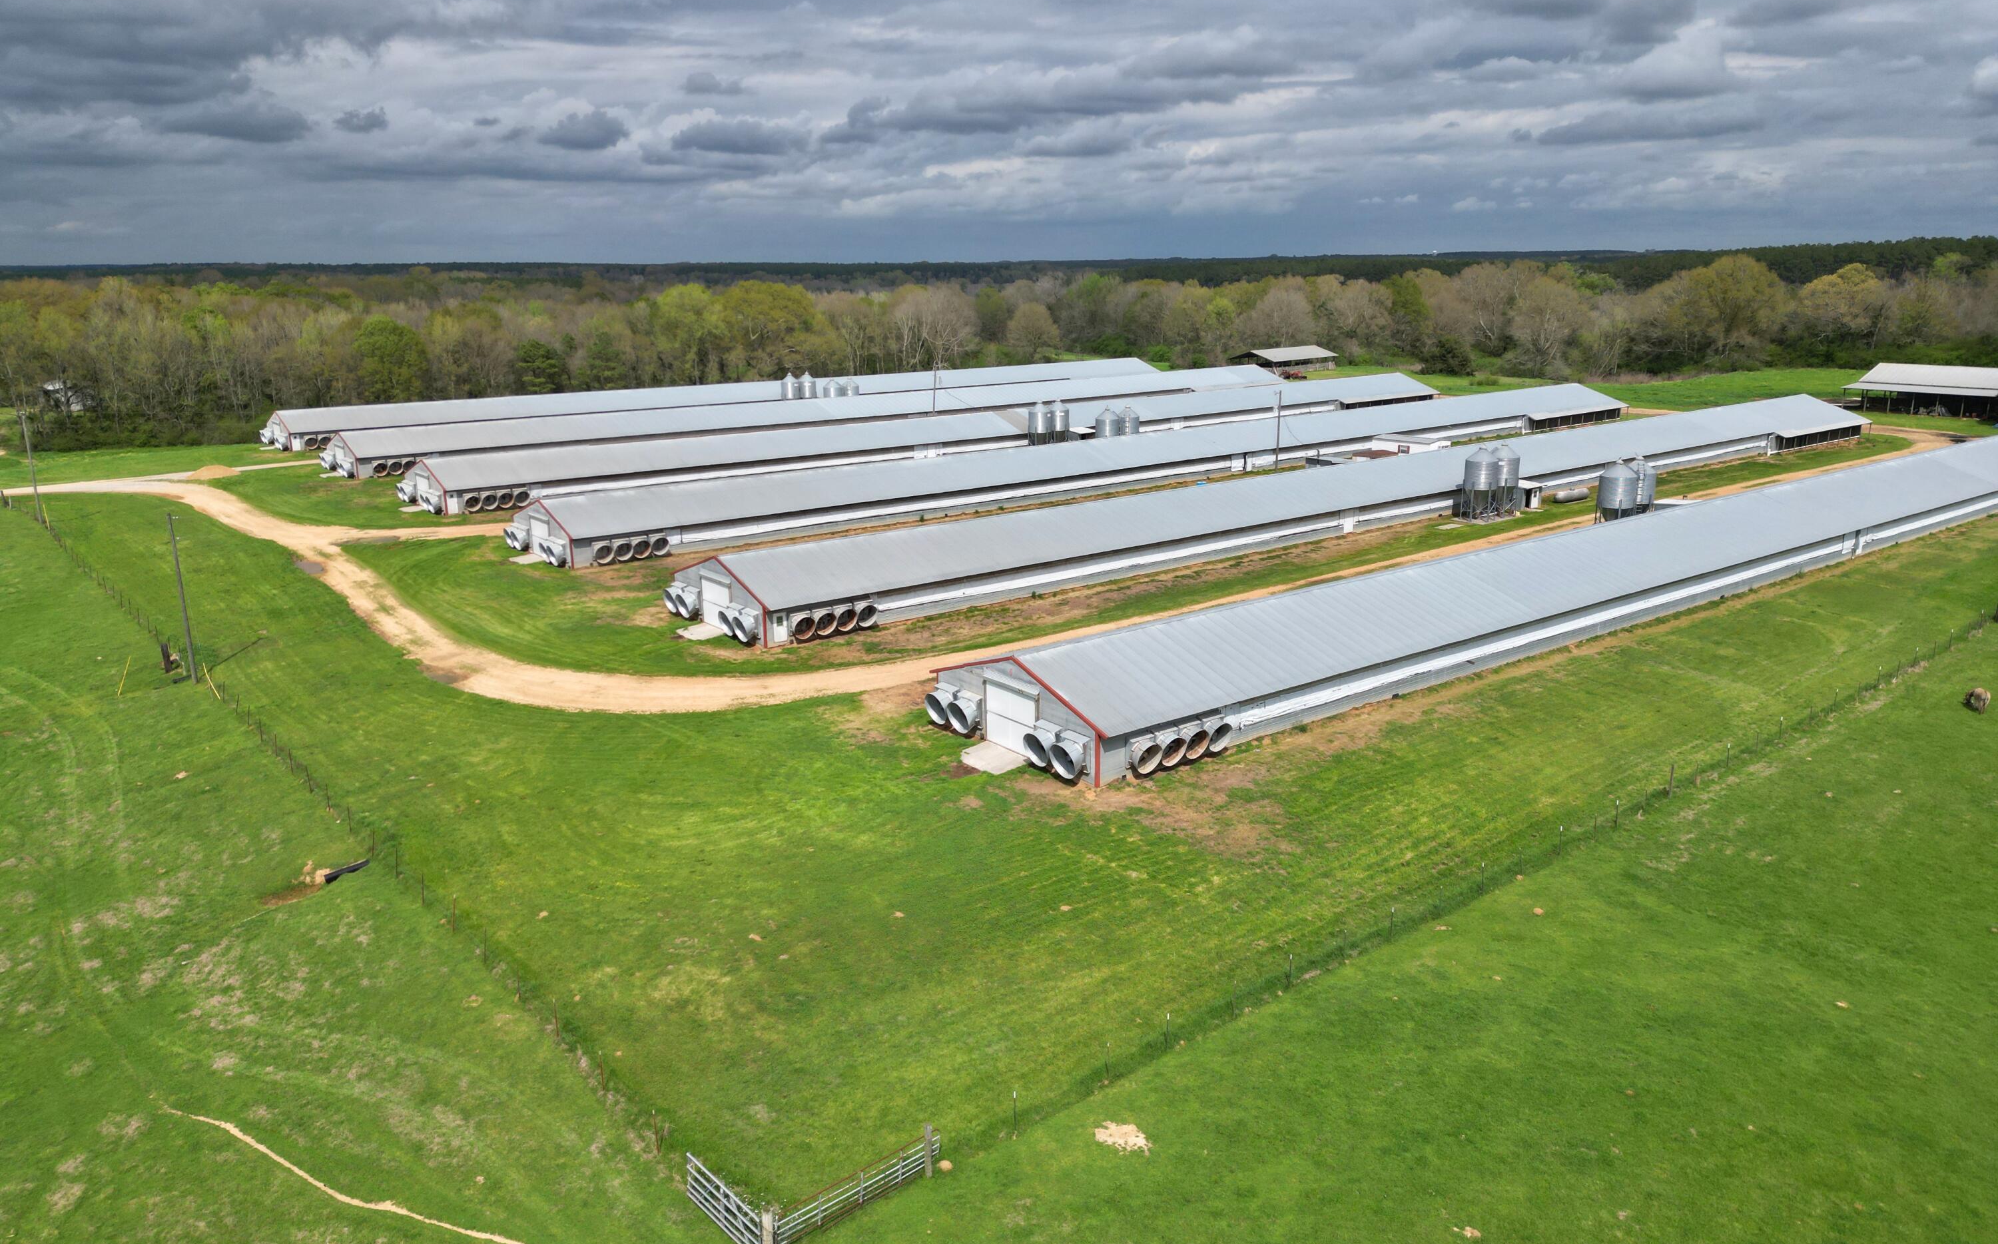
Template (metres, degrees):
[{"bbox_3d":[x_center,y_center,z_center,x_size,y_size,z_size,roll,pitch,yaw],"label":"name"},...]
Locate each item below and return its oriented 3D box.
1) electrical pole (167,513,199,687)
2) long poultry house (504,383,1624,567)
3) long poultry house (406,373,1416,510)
[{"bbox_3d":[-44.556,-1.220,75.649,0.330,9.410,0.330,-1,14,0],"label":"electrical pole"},{"bbox_3d":[22.152,-19.157,151.614,148.800,4.530,14.140,-12,18,-36],"label":"long poultry house"},{"bbox_3d":[3.672,-24.971,175.262,149.760,4.530,14.140,-11,18,-36],"label":"long poultry house"}]

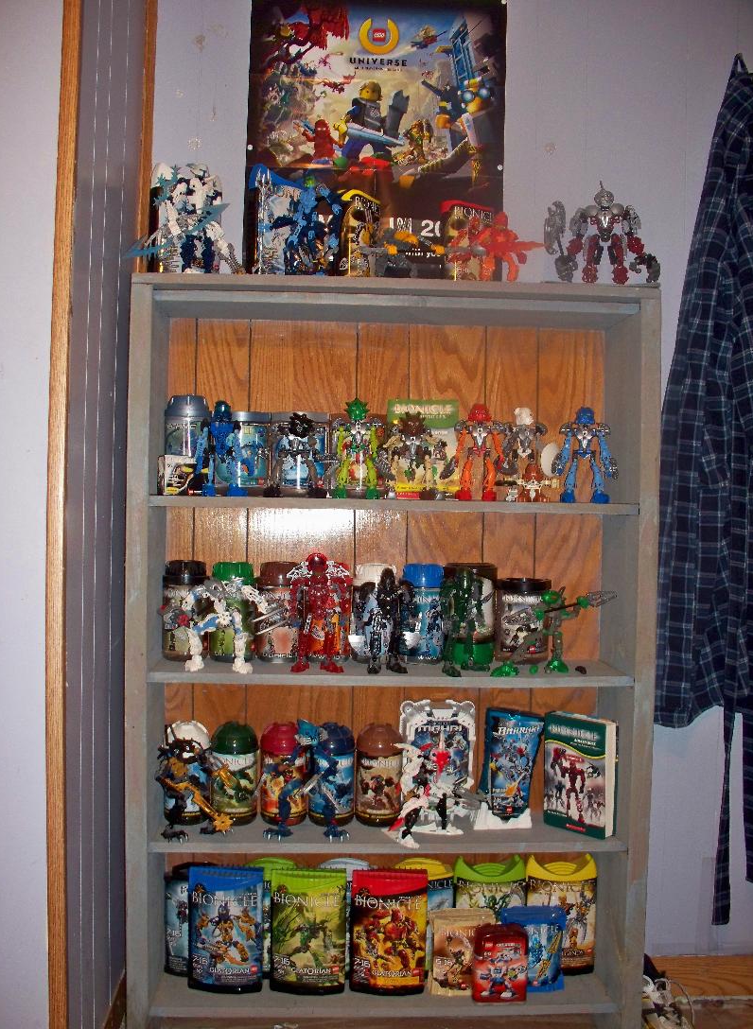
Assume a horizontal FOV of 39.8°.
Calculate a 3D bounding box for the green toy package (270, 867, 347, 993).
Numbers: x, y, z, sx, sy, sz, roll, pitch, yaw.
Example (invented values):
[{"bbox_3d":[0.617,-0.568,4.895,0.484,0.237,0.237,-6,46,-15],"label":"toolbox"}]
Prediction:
[{"bbox_3d":[-0.123,0.747,1.866,0.133,0.214,0.065,1,1,-4],"label":"green toy package"}]

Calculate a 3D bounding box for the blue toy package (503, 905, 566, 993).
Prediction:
[{"bbox_3d":[0.283,0.782,1.872,0.110,0.152,0.050,1,1,-4],"label":"blue toy package"}]

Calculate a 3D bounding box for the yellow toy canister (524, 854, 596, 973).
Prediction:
[{"bbox_3d":[0.345,0.739,1.942,0.130,0.224,0.072,1,1,-3],"label":"yellow toy canister"}]

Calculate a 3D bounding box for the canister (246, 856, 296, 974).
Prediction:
[{"bbox_3d":[-0.192,0.736,1.915,0.124,0.218,0.072,1,1,-3],"label":"canister"}]

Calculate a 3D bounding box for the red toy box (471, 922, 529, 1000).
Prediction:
[{"bbox_3d":[0.217,0.783,1.826,0.094,0.132,0.047,1,1,-3],"label":"red toy box"}]

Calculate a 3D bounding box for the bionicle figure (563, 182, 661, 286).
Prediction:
[{"bbox_3d":[0.398,-0.487,1.821,0.200,0.187,0.100,1,1,-3],"label":"bionicle figure"}]

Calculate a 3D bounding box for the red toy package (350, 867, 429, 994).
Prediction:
[{"bbox_3d":[0.022,0.750,1.872,0.133,0.214,0.065,1,1,-4],"label":"red toy package"}]

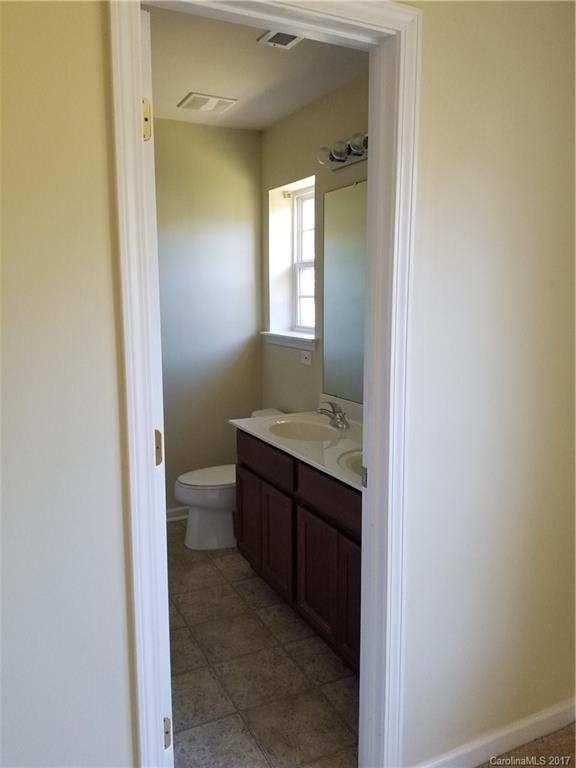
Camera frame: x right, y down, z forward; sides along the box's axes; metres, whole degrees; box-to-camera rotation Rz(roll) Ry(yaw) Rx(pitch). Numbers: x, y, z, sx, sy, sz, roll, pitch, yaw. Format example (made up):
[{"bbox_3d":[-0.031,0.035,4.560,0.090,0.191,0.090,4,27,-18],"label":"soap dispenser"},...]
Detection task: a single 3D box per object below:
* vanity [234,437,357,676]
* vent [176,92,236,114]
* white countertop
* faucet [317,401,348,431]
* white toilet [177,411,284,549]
[{"bbox_3d":[0.269,0.670,2.520,0.527,0.769,1.320,-4,9,-26],"label":"vanity"},{"bbox_3d":[-0.441,-1.530,3.170,0.264,0.025,0.252,-4,9,-26],"label":"vent"},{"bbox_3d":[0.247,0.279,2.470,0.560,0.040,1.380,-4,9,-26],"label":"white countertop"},{"bbox_3d":[0.211,0.147,2.782,0.175,0.130,0.155,-4,9,-26],"label":"faucet"},{"bbox_3d":[-0.316,0.561,3.434,0.725,0.725,0.450,-4,9,-26],"label":"white toilet"}]

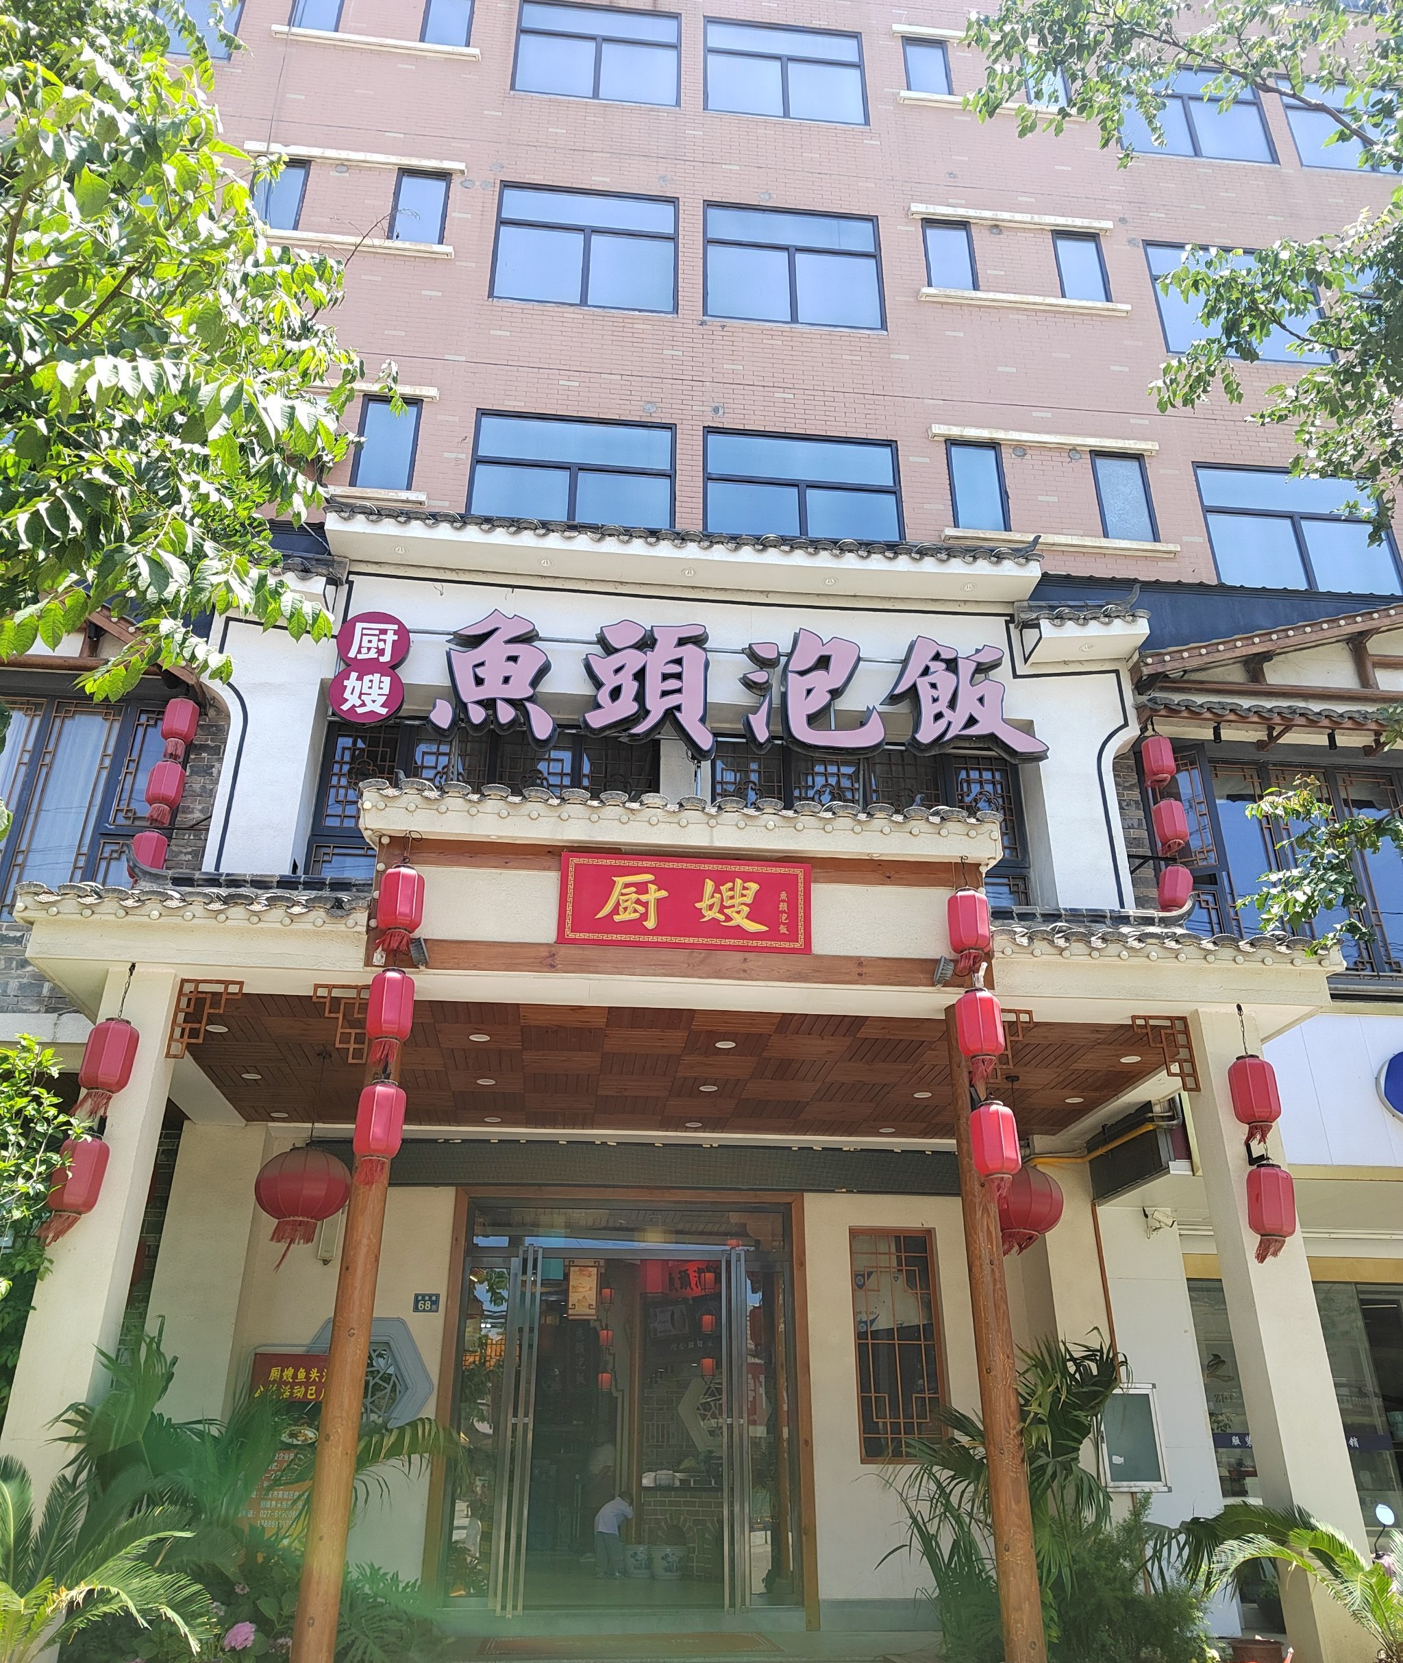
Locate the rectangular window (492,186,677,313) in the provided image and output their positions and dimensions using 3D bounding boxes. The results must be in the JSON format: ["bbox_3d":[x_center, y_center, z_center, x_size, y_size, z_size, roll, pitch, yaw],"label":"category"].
[{"bbox_3d":[-1.276,-6.443,13.828,2.010,1.899,0.120,3,-27,-5],"label":"rectangular window"}]

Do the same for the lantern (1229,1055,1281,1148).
[{"bbox_3d":[3.315,1.603,7.435,0.260,0.544,0.260,3,-26,-5],"label":"lantern"}]

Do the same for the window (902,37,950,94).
[{"bbox_3d":[2.752,-9.251,15.136,0.560,1.132,0.100,3,-26,-5],"label":"window"}]

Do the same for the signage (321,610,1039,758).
[{"bbox_3d":[-0.030,-1.053,9.152,5.149,1.151,0.160,3,-27,-5],"label":"signage"}]

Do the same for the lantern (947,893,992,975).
[{"bbox_3d":[1.459,0.550,6.779,0.240,0.443,0.240,3,-27,-5],"label":"lantern"}]

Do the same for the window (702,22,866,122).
[{"bbox_3d":[1.004,-9.113,14.962,1.963,1.761,0.120,3,-26,-5],"label":"window"}]

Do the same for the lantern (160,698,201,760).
[{"bbox_3d":[-4.185,-0.825,9.953,0.260,0.562,0.260,3,-26,-5],"label":"lantern"}]

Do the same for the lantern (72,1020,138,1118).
[{"bbox_3d":[-2.985,1.185,6.214,0.250,0.490,0.250,3,-27,-5],"label":"lantern"}]

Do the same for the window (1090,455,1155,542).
[{"bbox_3d":[4.235,-3.317,12.458,0.561,1.155,0.100,3,-26,-5],"label":"window"}]

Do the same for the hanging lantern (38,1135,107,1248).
[{"bbox_3d":[-3.002,1.709,5.945,0.250,0.489,0.250,3,-27,-5],"label":"hanging lantern"}]

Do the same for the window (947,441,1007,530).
[{"bbox_3d":[2.745,-3.399,12.367,0.561,1.160,0.120,3,-26,-5],"label":"window"}]

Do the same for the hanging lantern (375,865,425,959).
[{"bbox_3d":[-1.747,0.455,7.203,0.260,0.574,0.260,3,-26,-5],"label":"hanging lantern"}]

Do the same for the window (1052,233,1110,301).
[{"bbox_3d":[4.436,-6.557,14.557,0.557,1.160,0.120,3,-27,-5],"label":"window"}]

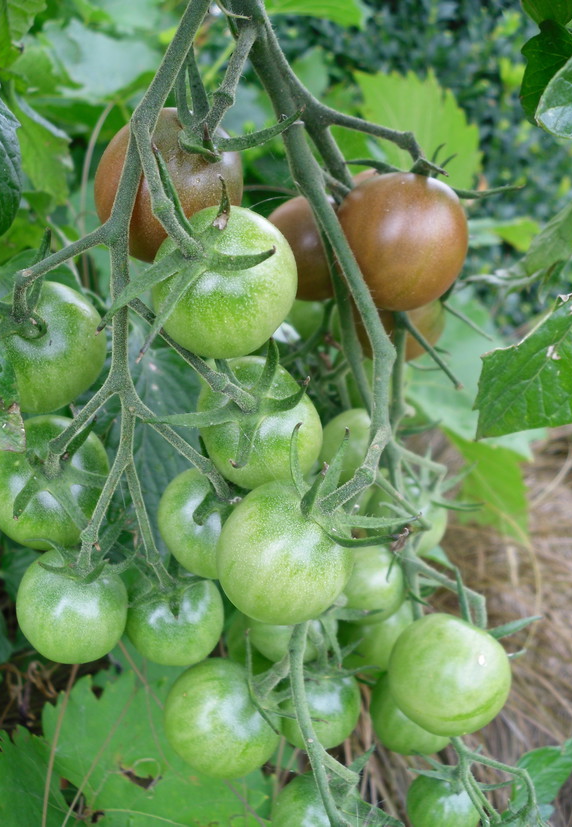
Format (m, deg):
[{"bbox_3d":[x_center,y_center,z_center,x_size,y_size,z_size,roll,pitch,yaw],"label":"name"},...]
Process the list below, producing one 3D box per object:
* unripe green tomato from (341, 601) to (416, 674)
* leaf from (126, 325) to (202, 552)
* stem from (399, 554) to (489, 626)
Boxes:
[{"bbox_3d":[0.034,0.088,0.350,0.037,0.036,0.037,0,28,0],"label":"unripe green tomato"},{"bbox_3d":[-0.047,0.009,0.325,0.040,0.087,0.022,3,0,-11],"label":"leaf"},{"bbox_3d":[0.050,0.055,0.271,0.027,0.023,0.009,0,22,0],"label":"stem"}]

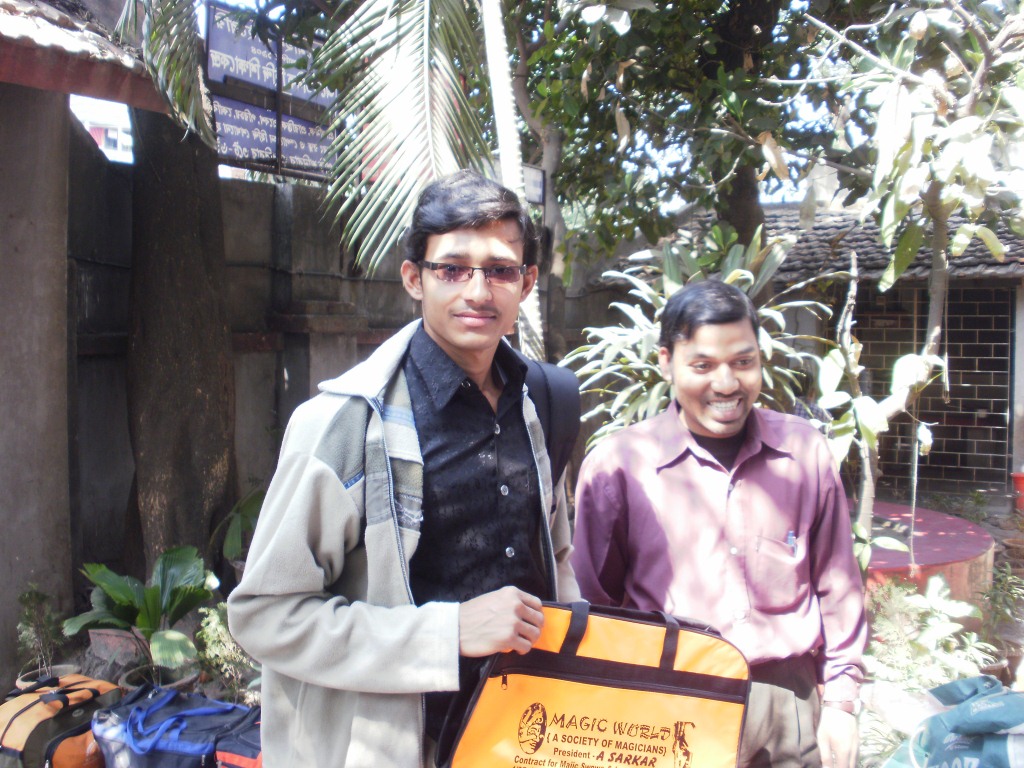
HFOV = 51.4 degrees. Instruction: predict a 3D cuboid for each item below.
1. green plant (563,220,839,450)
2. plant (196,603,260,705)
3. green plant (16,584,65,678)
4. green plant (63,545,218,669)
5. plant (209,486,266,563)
[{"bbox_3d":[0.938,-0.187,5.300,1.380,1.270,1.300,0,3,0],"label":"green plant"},{"bbox_3d":[-1.007,0.974,3.850,0.280,0.380,0.270,0,3,0],"label":"plant"},{"bbox_3d":[-1.767,0.930,4.000,0.190,0.360,0.190,0,3,0],"label":"green plant"},{"bbox_3d":[-1.361,0.822,3.900,0.570,0.470,0.520,0,3,0],"label":"green plant"},{"bbox_3d":[-1.135,0.602,4.500,0.360,0.380,0.340,0,3,0],"label":"plant"}]

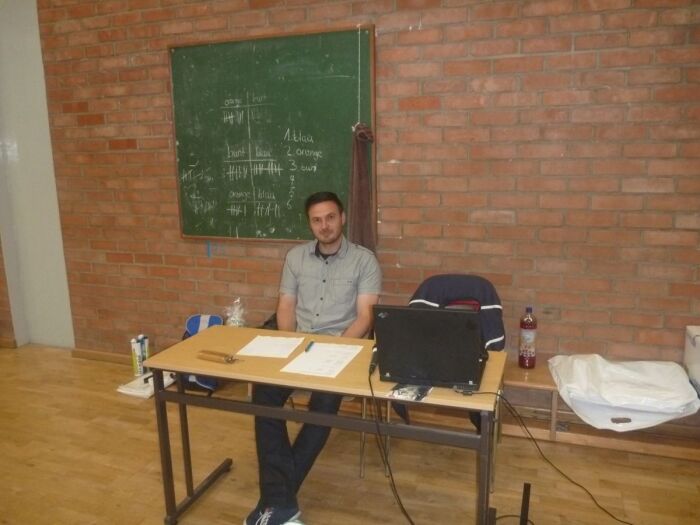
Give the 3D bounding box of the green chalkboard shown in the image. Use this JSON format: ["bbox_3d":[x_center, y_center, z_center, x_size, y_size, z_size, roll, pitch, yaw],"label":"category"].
[{"bbox_3d":[-0.477,-0.717,3.379,1.333,1.199,0.030,3,11,19],"label":"green chalkboard"}]

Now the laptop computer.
[{"bbox_3d":[0.289,0.256,1.958,0.330,0.284,0.335,2,11,17],"label":"laptop computer"}]

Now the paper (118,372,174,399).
[{"bbox_3d":[-1.305,0.783,3.714,0.280,0.026,0.400,3,11,19],"label":"paper"}]

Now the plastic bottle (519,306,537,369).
[{"bbox_3d":[0.914,0.378,2.878,0.086,0.312,0.086,3,11,19],"label":"plastic bottle"}]

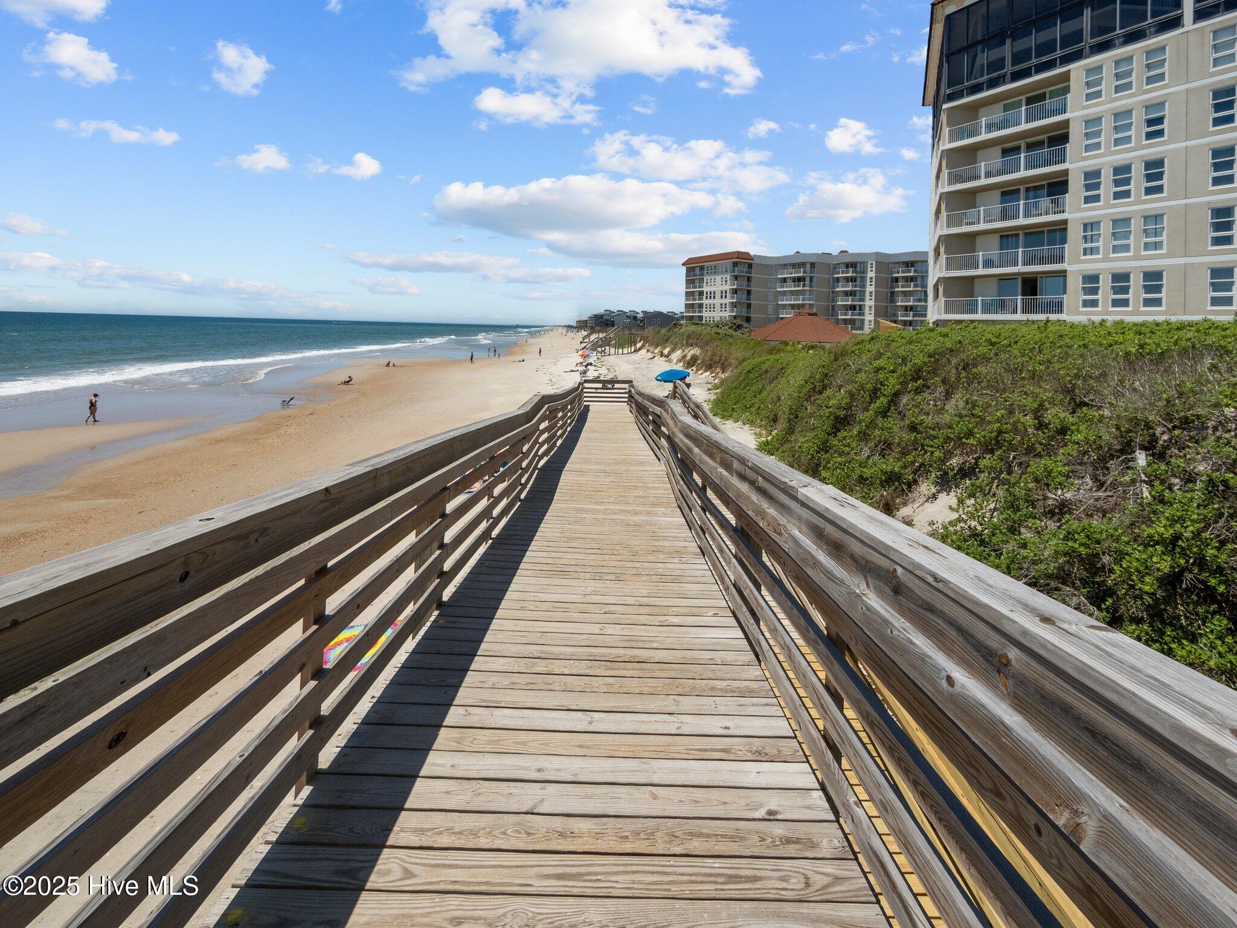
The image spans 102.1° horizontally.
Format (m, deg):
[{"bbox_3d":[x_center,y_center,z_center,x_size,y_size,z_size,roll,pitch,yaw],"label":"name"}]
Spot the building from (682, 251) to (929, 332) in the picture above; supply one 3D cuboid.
[{"bbox_3d":[41.000,-34.000,108.000,53.000,19.000,20.000,4,13,11],"label":"building"}]

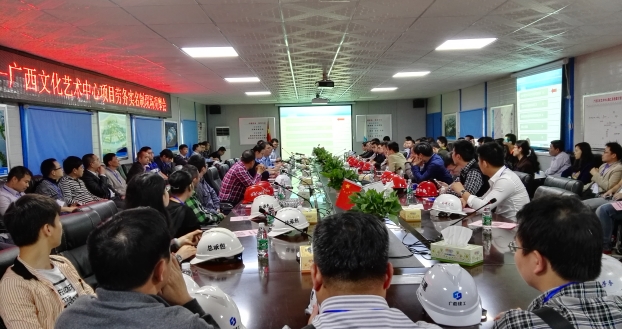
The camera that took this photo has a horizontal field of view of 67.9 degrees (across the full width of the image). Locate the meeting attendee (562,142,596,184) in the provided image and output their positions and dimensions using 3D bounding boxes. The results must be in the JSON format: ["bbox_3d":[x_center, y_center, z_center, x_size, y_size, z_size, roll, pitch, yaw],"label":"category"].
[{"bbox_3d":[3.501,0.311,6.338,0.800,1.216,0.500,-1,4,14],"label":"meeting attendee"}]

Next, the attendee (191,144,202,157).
[{"bbox_3d":[-2.510,0.138,11.102,0.750,1.250,0.520,-2,4,-3],"label":"attendee"}]

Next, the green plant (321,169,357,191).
[{"bbox_3d":[0.373,0.183,6.130,0.480,0.270,0.450,-2,4,-1],"label":"green plant"}]

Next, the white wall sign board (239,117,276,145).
[{"bbox_3d":[-1.749,-1.091,15.191,1.200,0.900,0.040,-2,4,-1],"label":"white wall sign board"}]

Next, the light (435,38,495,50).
[{"bbox_3d":[1.939,-1.513,5.789,0.600,0.050,0.600,-2,4,-1],"label":"light"}]

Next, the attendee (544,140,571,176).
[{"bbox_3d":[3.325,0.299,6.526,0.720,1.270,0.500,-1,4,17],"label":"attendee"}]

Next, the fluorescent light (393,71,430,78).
[{"bbox_3d":[1.923,-1.723,8.803,0.600,0.050,0.600,-2,4,-1],"label":"fluorescent light"}]

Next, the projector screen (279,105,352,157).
[{"bbox_3d":[0.179,-1.063,15.568,2.500,1.880,0.060,-2,4,-1],"label":"projector screen"}]

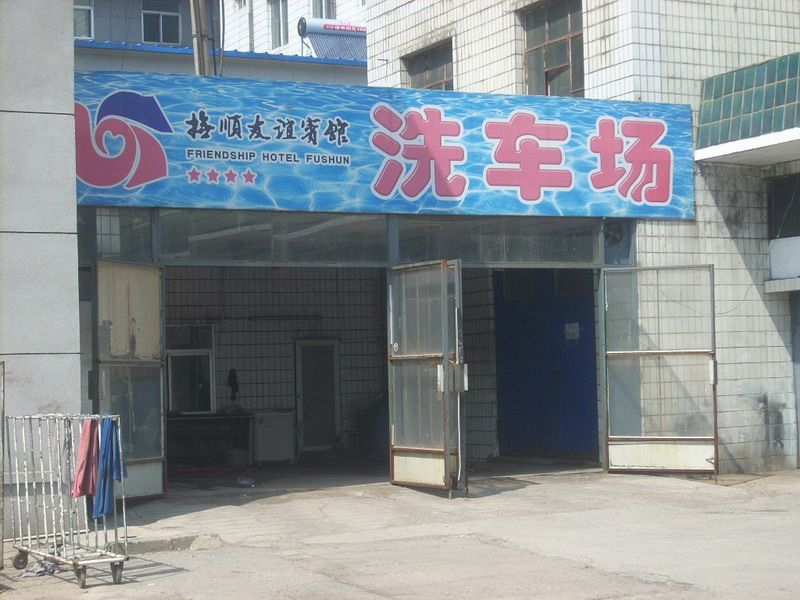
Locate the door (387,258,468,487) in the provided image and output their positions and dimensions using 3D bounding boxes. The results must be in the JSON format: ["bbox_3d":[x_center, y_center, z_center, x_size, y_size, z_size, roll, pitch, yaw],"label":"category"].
[{"bbox_3d":[0.292,0.877,20.853,0.220,2.559,1.420,0,-2,-27],"label":"door"}]

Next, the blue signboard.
[{"bbox_3d":[0.024,-1.795,21.505,8.559,1.496,0.150,0,-2,-27],"label":"blue signboard"}]

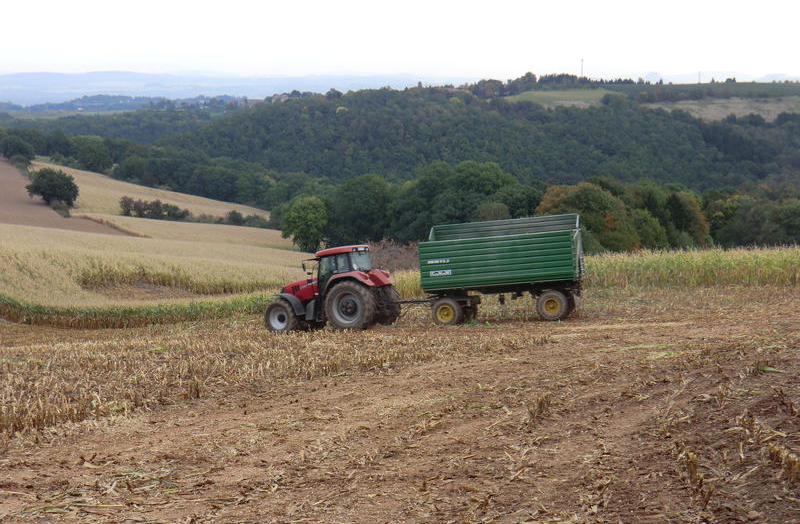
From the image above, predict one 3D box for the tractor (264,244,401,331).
[{"bbox_3d":[-2.488,1.069,56.021,4.800,3.008,2.520,-5,0,28],"label":"tractor"}]

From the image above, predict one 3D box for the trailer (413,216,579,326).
[{"bbox_3d":[3.900,0.377,56.966,5.875,3.743,2.500,-4,0,13],"label":"trailer"}]

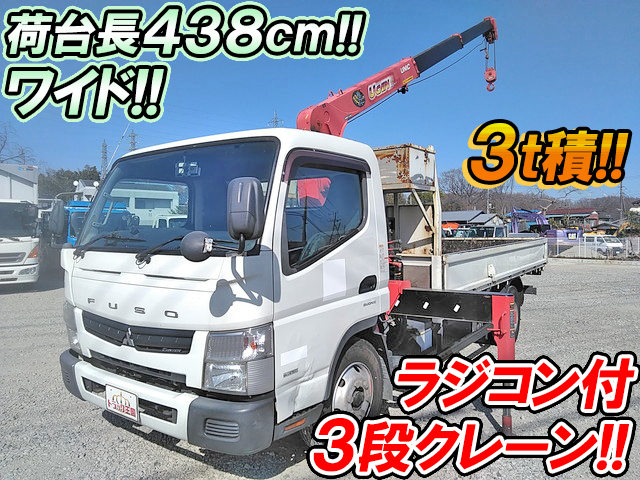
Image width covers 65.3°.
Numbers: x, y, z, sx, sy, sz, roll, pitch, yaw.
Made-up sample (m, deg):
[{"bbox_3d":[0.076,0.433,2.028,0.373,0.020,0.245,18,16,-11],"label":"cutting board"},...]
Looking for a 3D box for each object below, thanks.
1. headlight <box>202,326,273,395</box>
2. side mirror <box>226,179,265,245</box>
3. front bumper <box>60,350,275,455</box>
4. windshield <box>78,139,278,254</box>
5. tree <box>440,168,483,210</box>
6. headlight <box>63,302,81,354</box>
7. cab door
[{"bbox_3d":[-0.445,0.609,2.616,0.390,0.380,0.165,1,3,35],"label":"headlight"},{"bbox_3d":[-0.328,-0.117,2.191,0.160,0.290,0.090,0,2,10],"label":"side mirror"},{"bbox_3d":[-1.101,0.942,3.059,1.995,0.320,0.210,1,3,35],"label":"front bumper"},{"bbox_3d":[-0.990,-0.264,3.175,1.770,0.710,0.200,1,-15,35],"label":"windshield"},{"bbox_3d":[21.259,-5.784,75.000,6.600,10.000,6.600,0,2,0],"label":"tree"},{"bbox_3d":[-1.731,0.590,3.517,0.390,0.375,0.165,1,3,35],"label":"headlight"},{"bbox_3d":[0.072,0.226,3.159,0.190,1.490,1.200,1,3,35],"label":"cab door"}]

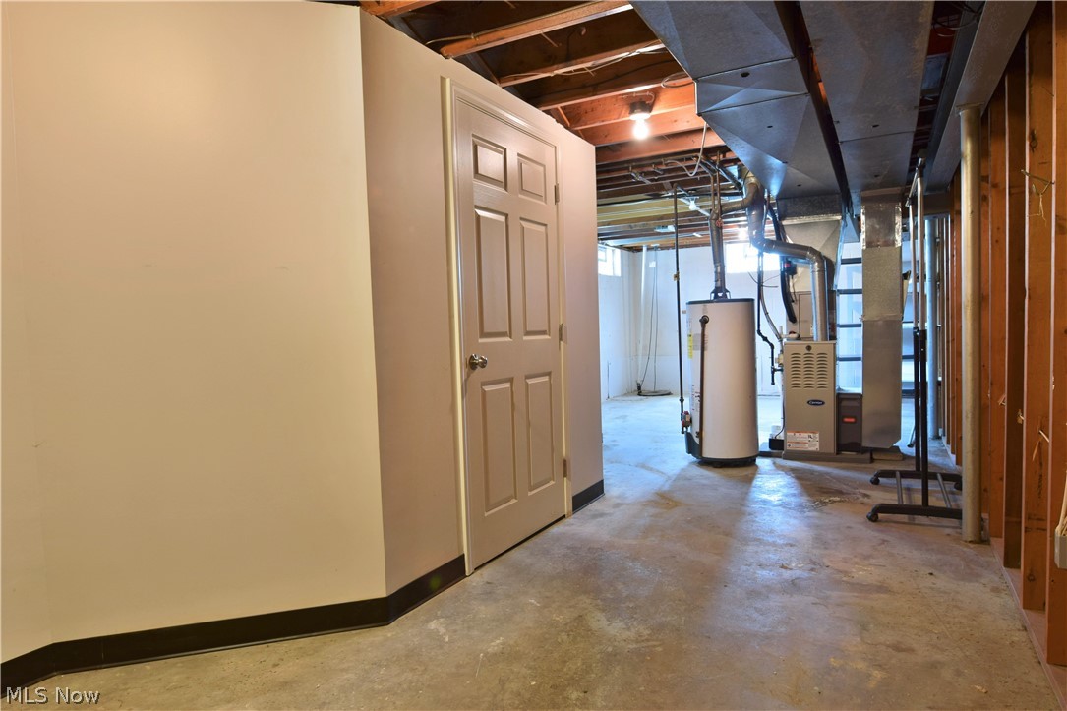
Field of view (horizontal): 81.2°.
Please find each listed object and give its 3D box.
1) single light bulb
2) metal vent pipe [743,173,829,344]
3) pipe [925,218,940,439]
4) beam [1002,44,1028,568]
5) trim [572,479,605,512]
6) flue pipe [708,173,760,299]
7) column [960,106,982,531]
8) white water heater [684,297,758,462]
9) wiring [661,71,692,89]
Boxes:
[{"bbox_3d":[0.590,-1.244,3.415,0.075,0.115,0.075,0,3,30],"label":"single light bulb"},{"bbox_3d":[1.984,-0.788,4.872,0.650,1.360,0.280,0,3,30],"label":"metal vent pipe"},{"bbox_3d":[3.499,-0.242,5.454,0.080,1.933,0.080,-2,3,0],"label":"pipe"},{"bbox_3d":[1.953,-0.203,2.502,0.090,2.157,0.040,0,3,30],"label":"beam"},{"bbox_3d":[0.337,0.856,3.798,0.015,0.100,0.473,0,3,30],"label":"trim"},{"bbox_3d":[1.557,-0.907,4.804,0.380,0.940,0.220,0,3,30],"label":"flue pipe"},{"bbox_3d":[2.074,-0.133,2.942,0.082,2.045,0.082,0,3,30],"label":"column"},{"bbox_3d":[1.479,0.197,4.851,0.500,1.243,0.500,-1,3,9],"label":"white water heater"},{"bbox_3d":[0.692,-1.322,2.987,0.150,0.070,0.100,0,3,30],"label":"wiring"}]

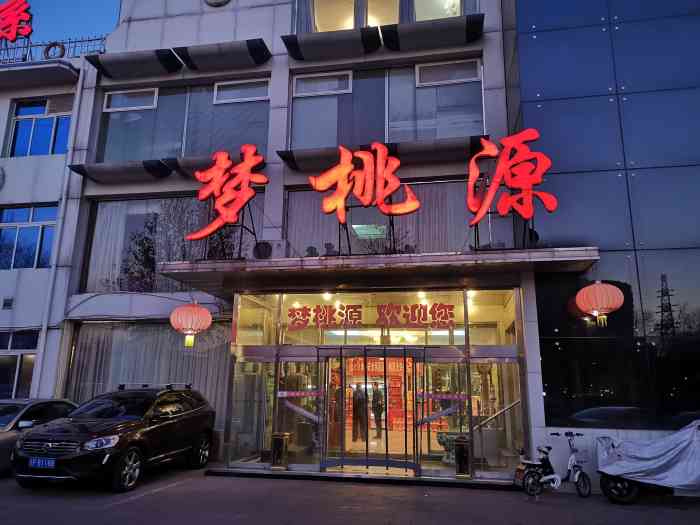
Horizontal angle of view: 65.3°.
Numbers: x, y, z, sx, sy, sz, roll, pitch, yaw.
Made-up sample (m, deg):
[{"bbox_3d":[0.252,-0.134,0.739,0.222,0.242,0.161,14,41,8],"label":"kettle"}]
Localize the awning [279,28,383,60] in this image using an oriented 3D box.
[{"bbox_3d":[-0.409,-5.615,14.046,2.550,0.450,0.850,-2,-13,10],"label":"awning"}]

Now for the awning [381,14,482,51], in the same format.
[{"bbox_3d":[2.100,-5.692,13.594,2.600,0.450,0.850,-2,-13,10],"label":"awning"}]

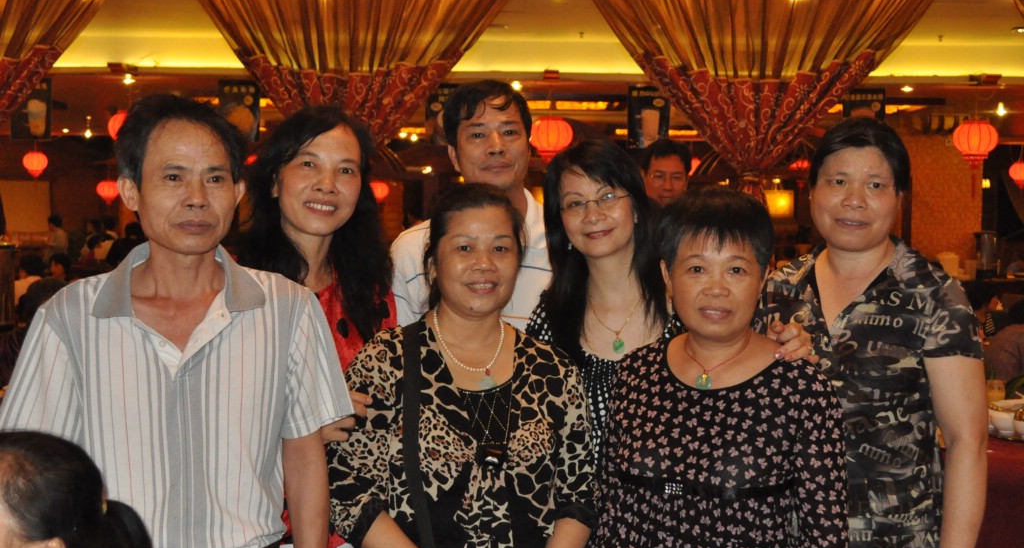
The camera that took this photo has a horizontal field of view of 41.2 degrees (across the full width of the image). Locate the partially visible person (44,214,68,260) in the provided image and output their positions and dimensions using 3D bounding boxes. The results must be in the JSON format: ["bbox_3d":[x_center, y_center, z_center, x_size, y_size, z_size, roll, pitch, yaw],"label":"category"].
[{"bbox_3d":[-6.700,-0.050,20.000,0.380,1.650,0.460,0,2,3],"label":"partially visible person"}]

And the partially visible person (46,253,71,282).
[{"bbox_3d":[-4.500,0.410,13.300,0.600,1.250,0.460,-1,2,-27],"label":"partially visible person"}]

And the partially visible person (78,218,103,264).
[{"bbox_3d":[-6.050,0.000,19.500,0.420,1.550,0.460,0,2,-15],"label":"partially visible person"}]

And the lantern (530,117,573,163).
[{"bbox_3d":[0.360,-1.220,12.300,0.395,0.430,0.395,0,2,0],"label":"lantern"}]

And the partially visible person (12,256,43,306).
[{"bbox_3d":[-4.780,0.440,13.400,0.600,1.250,0.460,1,2,39],"label":"partially visible person"}]

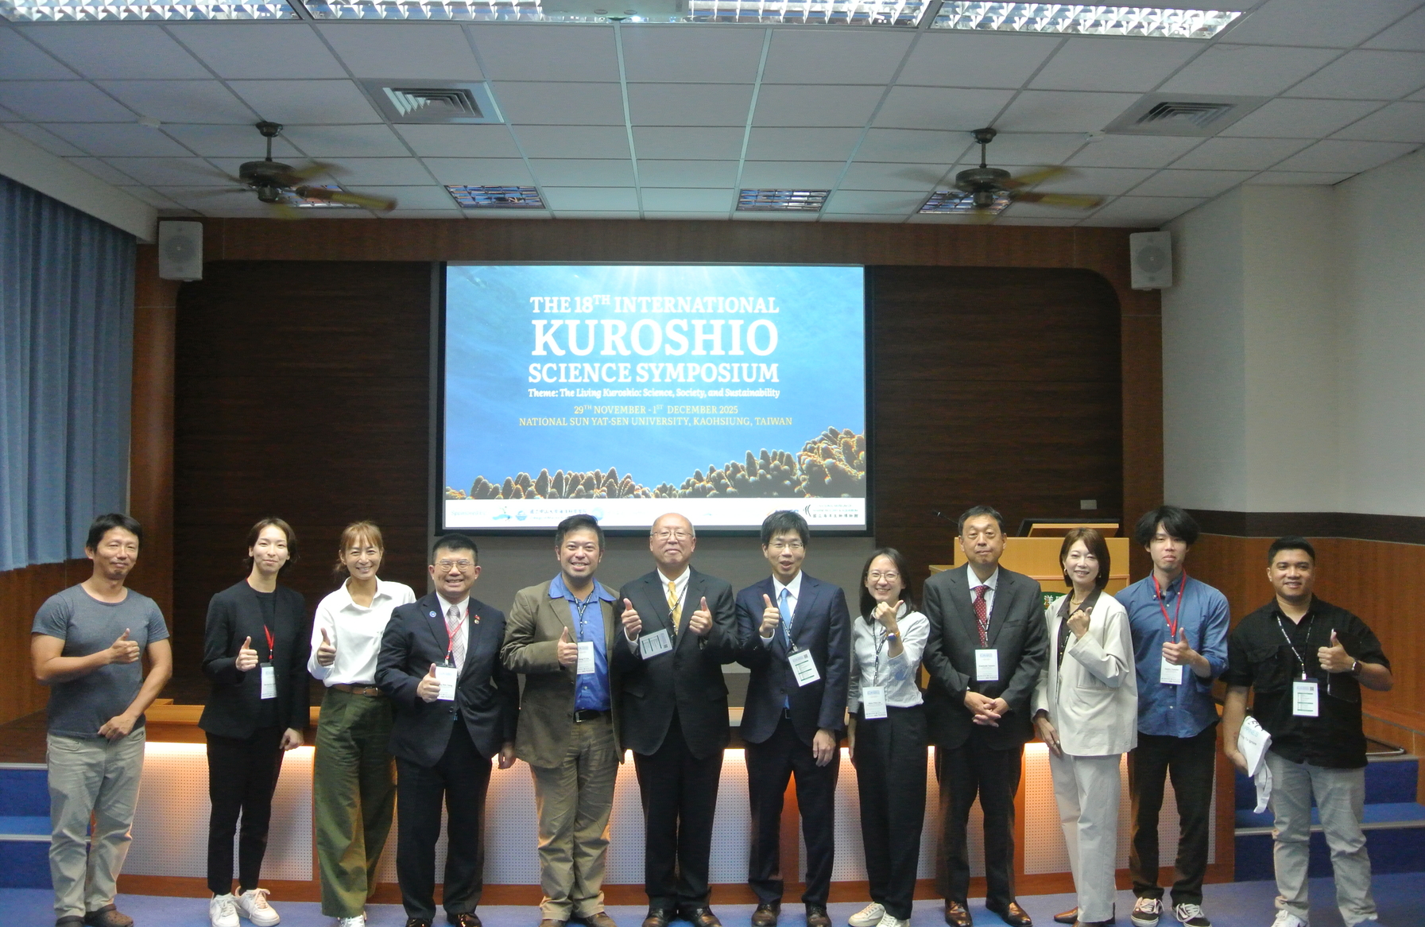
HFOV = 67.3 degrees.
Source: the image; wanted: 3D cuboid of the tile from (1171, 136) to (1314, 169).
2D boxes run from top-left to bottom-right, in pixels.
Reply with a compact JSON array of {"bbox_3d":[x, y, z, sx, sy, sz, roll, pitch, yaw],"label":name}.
[{"bbox_3d":[2.880,-1.696,5.851,0.600,0.018,0.600,0,-1,-2],"label":"tile"}]

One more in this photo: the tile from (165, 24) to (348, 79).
[{"bbox_3d":[-1.863,-1.700,4.418,0.595,0.020,0.595,0,-1,-2],"label":"tile"}]

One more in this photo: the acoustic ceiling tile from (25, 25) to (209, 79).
[{"bbox_3d":[-2.483,-1.721,4.470,0.600,0.018,0.600,0,-1,-2],"label":"acoustic ceiling tile"}]

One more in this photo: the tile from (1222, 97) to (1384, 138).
[{"bbox_3d":[2.867,-1.675,5.177,0.595,0.020,0.595,0,-1,-2],"label":"tile"}]

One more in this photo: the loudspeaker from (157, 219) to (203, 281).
[{"bbox_3d":[-3.540,-1.410,7.120,0.270,0.395,0.240,0,4,-21],"label":"loudspeaker"}]

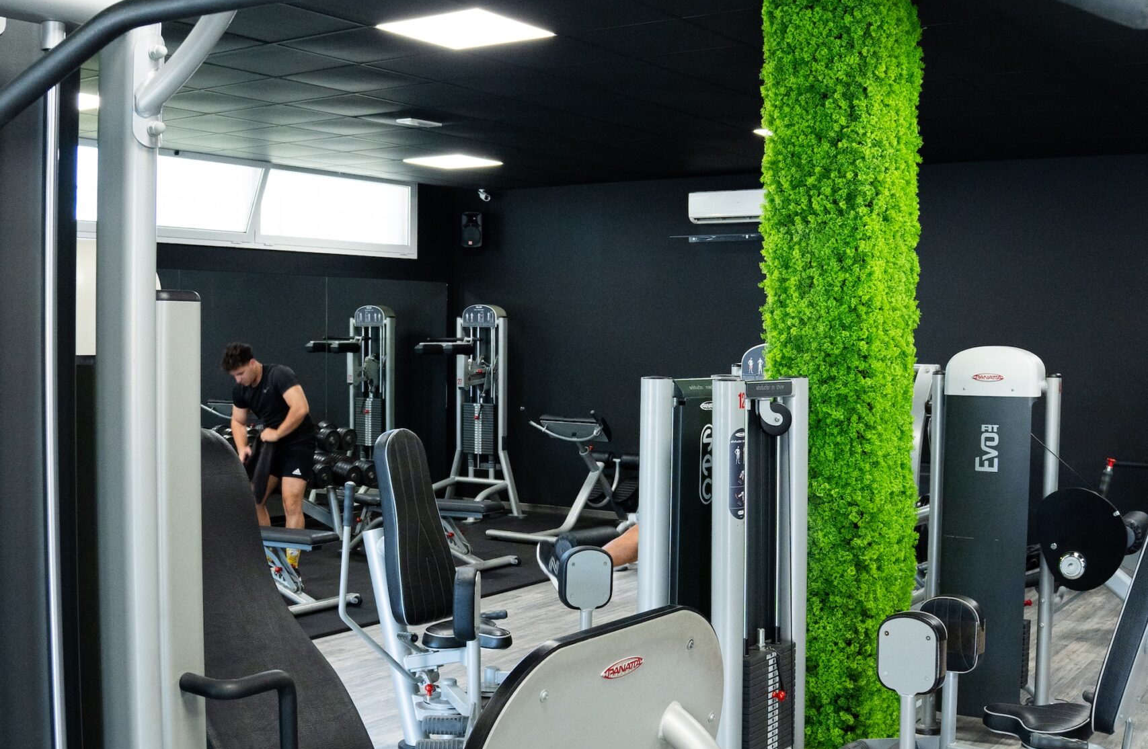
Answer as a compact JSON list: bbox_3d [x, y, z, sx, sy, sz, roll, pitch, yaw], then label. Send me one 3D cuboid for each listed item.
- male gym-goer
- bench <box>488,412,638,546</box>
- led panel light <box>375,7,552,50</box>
[{"bbox_3d":[-1.990,0.585,8.480,0.560,1.550,0.600,3,3,45],"label":"male gym-goer"},{"bbox_3d":[0.050,0.775,10.620,0.800,1.000,1.380,2,3,34],"label":"bench"},{"bbox_3d":[-0.483,-1.553,5.740,0.585,0.030,0.585,2,3,34],"label":"led panel light"}]

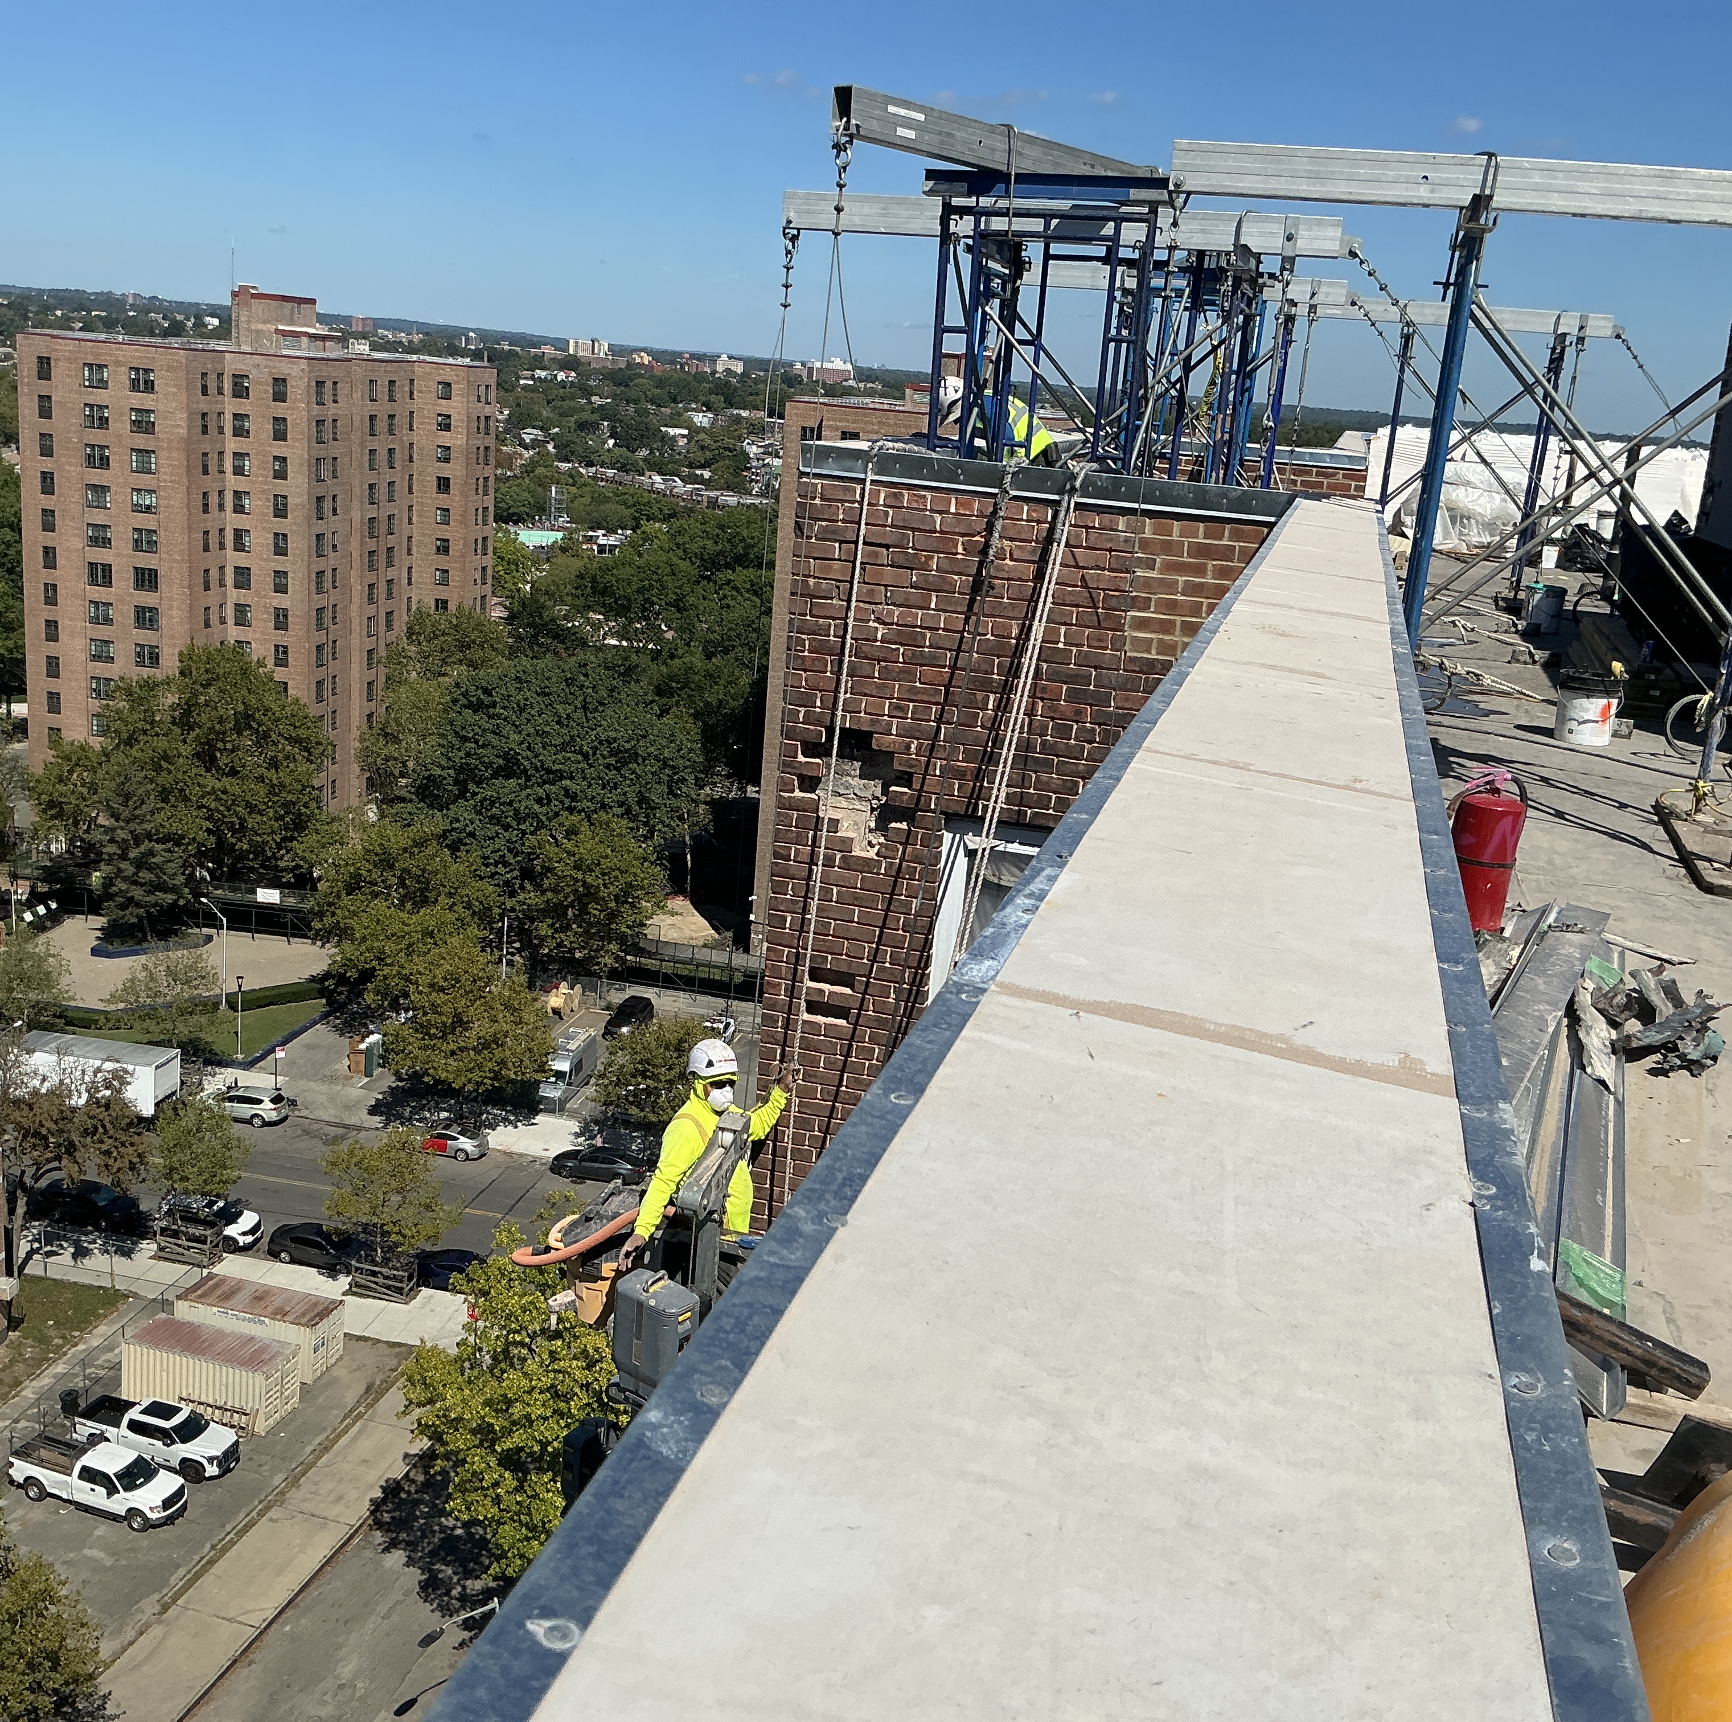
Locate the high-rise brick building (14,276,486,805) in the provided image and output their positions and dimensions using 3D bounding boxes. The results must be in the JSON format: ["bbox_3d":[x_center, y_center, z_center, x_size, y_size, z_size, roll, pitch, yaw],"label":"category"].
[{"bbox_3d":[-46.870,-23.440,149.034,21.000,42.600,47.000,7,15,8],"label":"high-rise brick building"}]

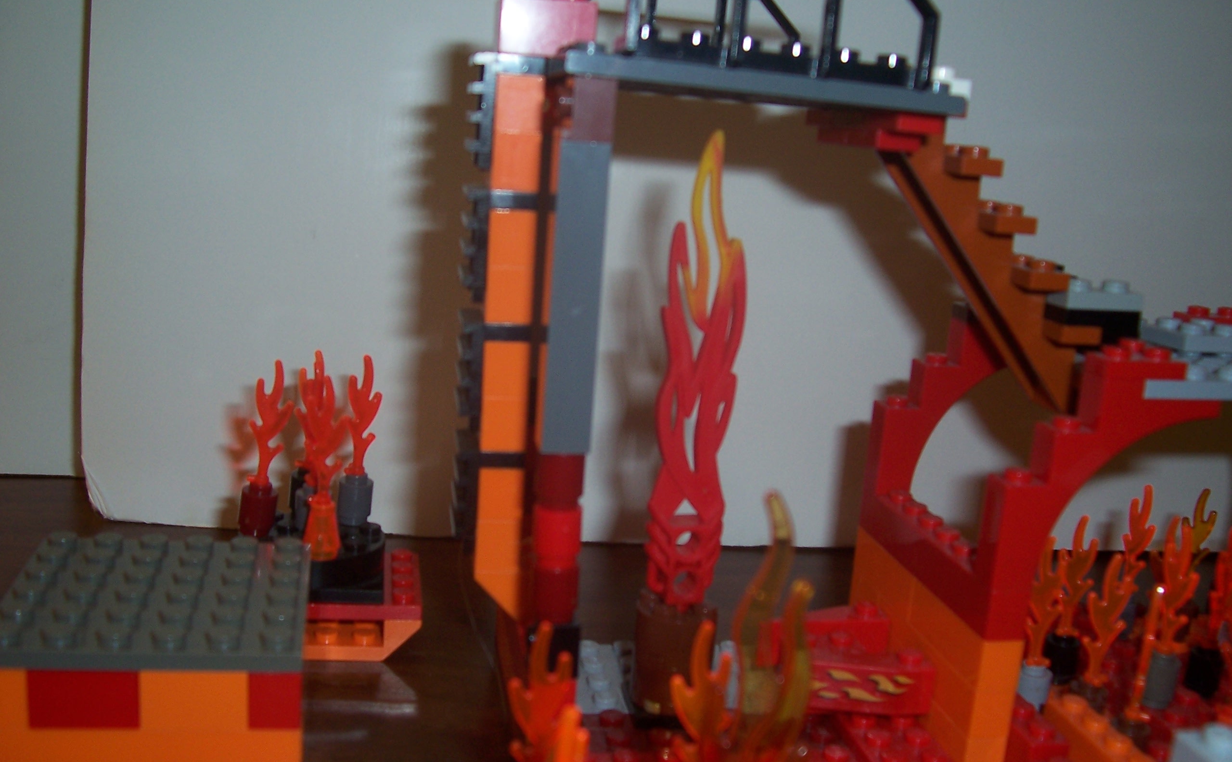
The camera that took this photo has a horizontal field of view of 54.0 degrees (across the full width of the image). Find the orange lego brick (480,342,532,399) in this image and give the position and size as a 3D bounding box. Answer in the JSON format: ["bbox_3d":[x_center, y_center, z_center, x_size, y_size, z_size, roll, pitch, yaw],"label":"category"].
[{"bbox_3d":[-0.020,-0.003,0.213,0.008,0.010,0.010,2,11,-10],"label":"orange lego brick"}]

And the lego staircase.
[{"bbox_3d":[0.064,-0.023,0.231,0.051,0.054,0.032,2,12,-10],"label":"lego staircase"}]

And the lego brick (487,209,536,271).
[{"bbox_3d":[-0.018,-0.025,0.209,0.008,0.010,0.010,2,11,-10],"label":"lego brick"}]

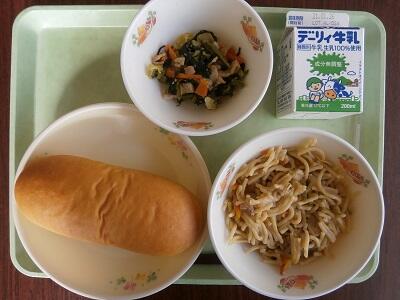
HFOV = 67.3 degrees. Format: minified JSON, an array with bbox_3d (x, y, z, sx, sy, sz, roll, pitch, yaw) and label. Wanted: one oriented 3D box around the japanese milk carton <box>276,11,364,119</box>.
[{"bbox_3d":[0.106,-0.078,0.274,0.057,0.056,0.094,1,90,0],"label":"japanese milk carton"}]

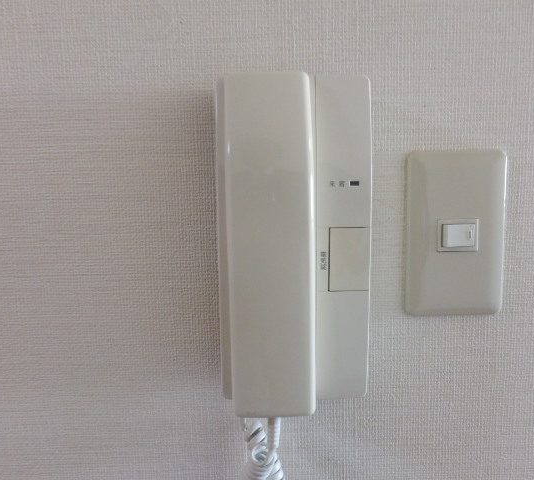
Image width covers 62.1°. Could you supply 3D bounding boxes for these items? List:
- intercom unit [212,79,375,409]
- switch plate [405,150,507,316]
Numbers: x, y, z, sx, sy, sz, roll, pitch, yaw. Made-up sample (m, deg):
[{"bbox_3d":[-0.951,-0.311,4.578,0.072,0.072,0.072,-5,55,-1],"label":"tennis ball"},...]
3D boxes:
[{"bbox_3d":[0.019,0.019,0.292,0.105,0.258,0.062,-1,6,1],"label":"intercom unit"},{"bbox_3d":[0.135,-0.004,0.313,0.071,0.120,0.011,-1,6,1],"label":"switch plate"}]

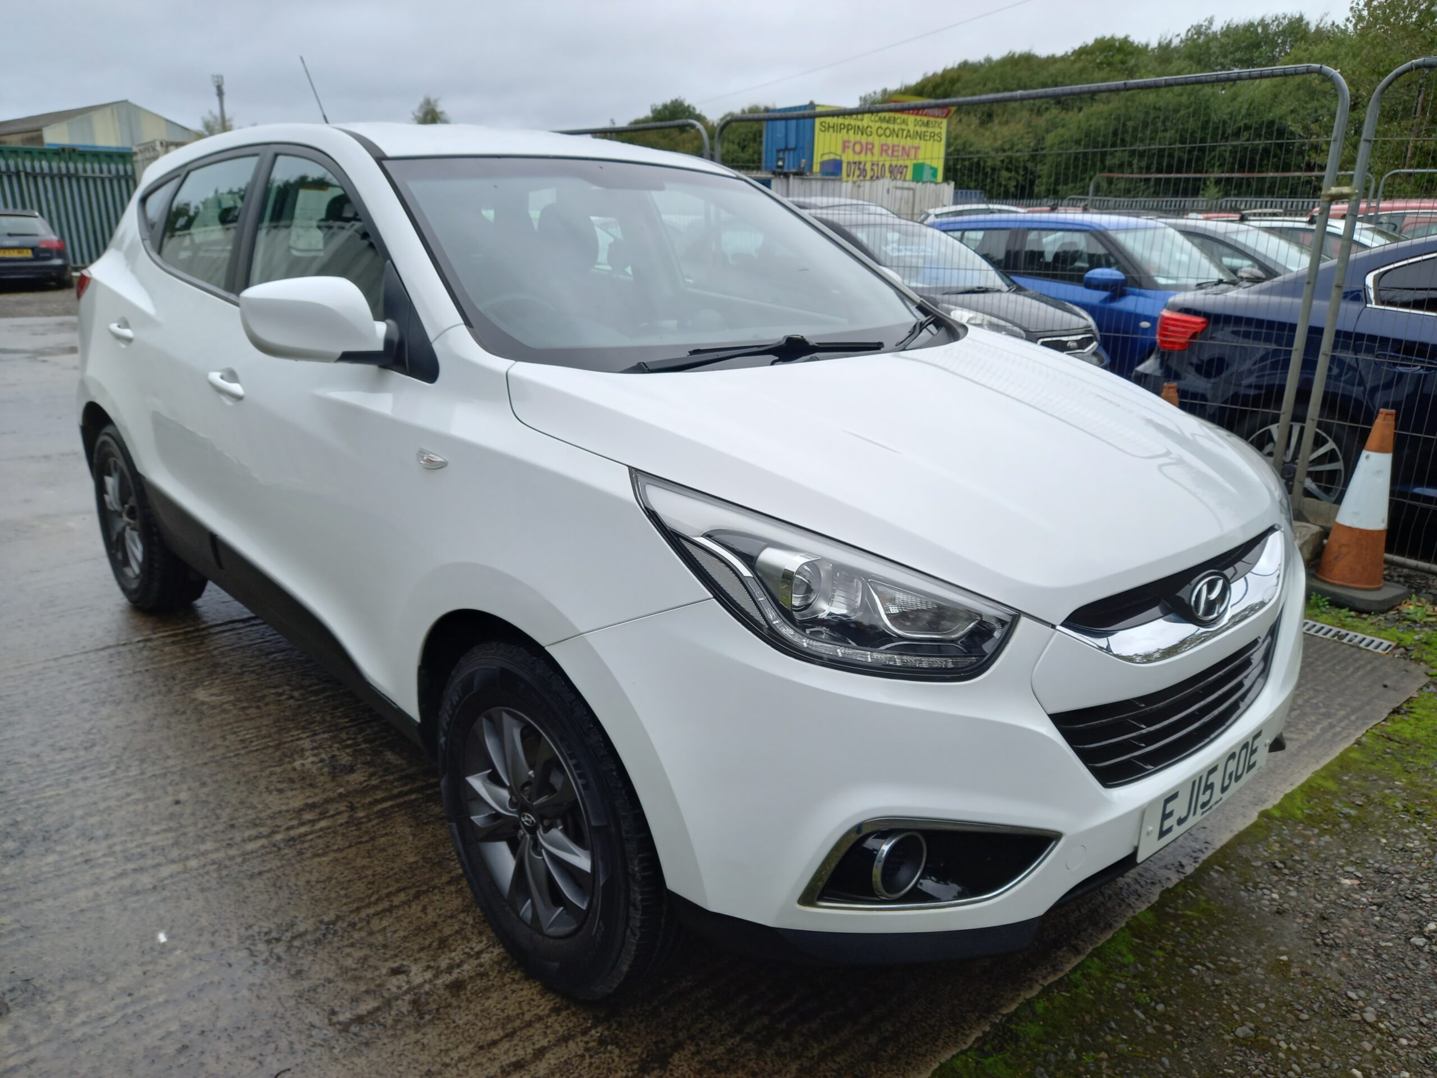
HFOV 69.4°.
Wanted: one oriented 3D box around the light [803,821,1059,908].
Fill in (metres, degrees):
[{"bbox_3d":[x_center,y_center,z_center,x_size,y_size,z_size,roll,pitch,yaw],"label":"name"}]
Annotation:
[{"bbox_3d":[0.339,0.483,1.639,0.440,0.150,0.140,-6,18,-28],"label":"light"}]

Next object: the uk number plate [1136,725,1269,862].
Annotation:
[{"bbox_3d":[0.900,0.441,1.891,0.520,0.111,0.020,-12,20,-42],"label":"uk number plate"}]

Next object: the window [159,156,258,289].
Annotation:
[{"bbox_3d":[-1.524,-0.958,3.137,0.690,0.400,0.060,19,0,44],"label":"window"}]

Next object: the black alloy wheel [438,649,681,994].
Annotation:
[{"bbox_3d":[-0.298,0.503,2.022,0.230,0.690,0.690,-12,21,-42],"label":"black alloy wheel"}]

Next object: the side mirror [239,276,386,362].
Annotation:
[{"bbox_3d":[-0.810,-0.443,2.096,0.250,0.170,0.170,-12,21,-42],"label":"side mirror"}]

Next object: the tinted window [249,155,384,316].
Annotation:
[{"bbox_3d":[-0.977,-0.741,2.561,0.930,0.455,0.060,19,0,44],"label":"tinted window"}]

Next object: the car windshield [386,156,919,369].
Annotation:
[{"bbox_3d":[-0.064,-0.717,2.679,1.480,0.120,0.980,-12,51,-42],"label":"car windshield"}]

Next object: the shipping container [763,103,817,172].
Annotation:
[{"bbox_3d":[4.640,-12.650,34.610,6.060,2.600,2.440,-9,20,-36],"label":"shipping container"}]

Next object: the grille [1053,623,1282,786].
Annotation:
[{"bbox_3d":[0.875,0.288,1.882,0.920,0.180,0.120,-12,21,-42],"label":"grille"}]

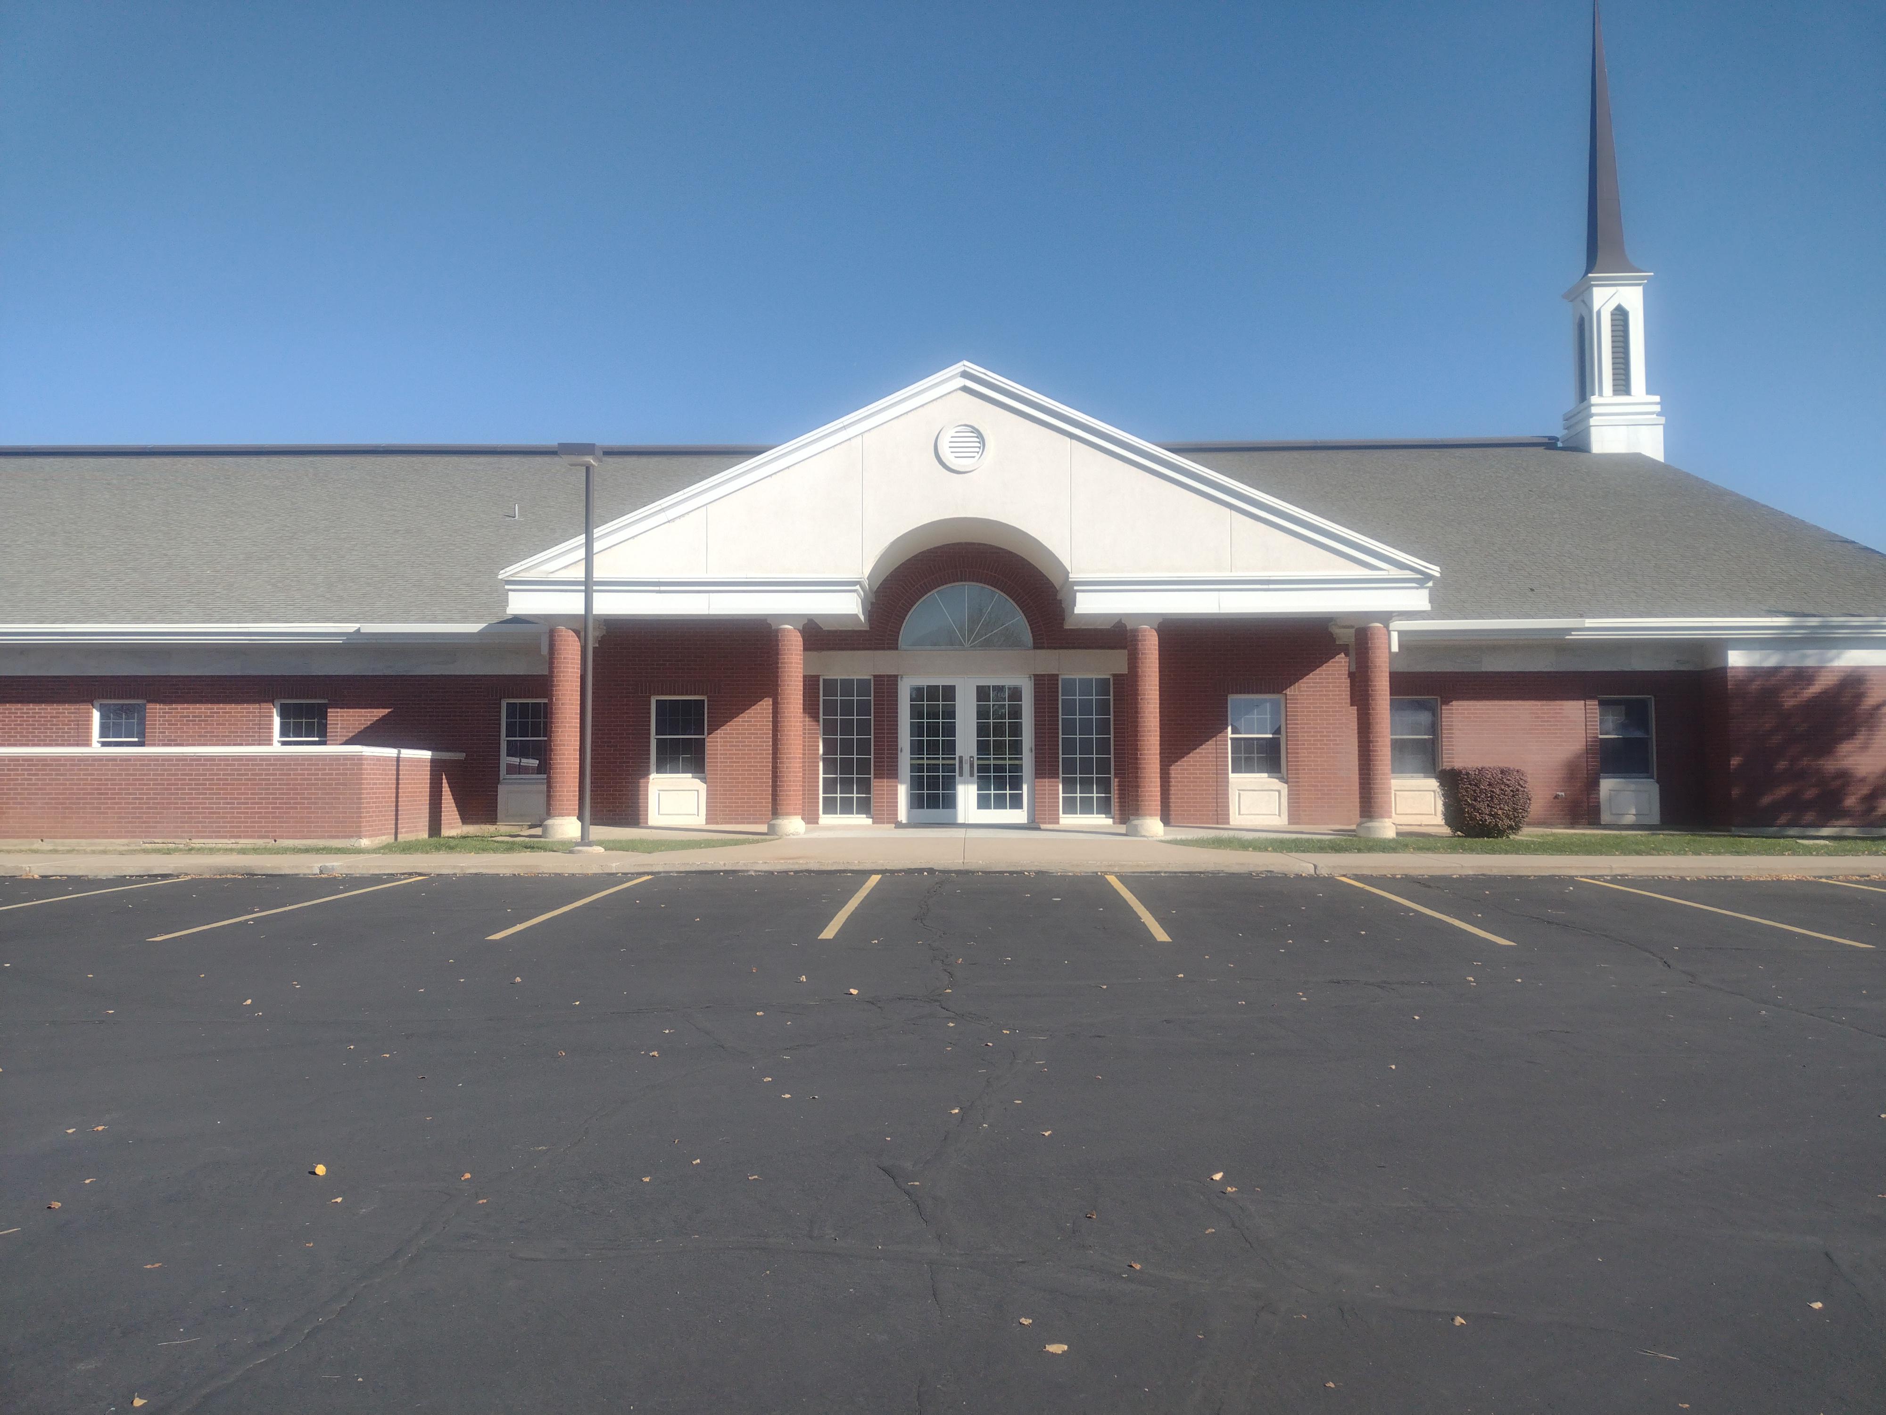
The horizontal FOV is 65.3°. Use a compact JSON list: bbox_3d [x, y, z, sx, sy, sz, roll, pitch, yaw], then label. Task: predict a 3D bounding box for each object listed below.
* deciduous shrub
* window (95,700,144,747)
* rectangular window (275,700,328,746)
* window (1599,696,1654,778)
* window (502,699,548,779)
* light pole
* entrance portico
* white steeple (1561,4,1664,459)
[{"bbox_3d":[8.279,1.445,22.466,1.320,1.079,1.260,0,-3,2],"label":"deciduous shrub"},{"bbox_3d":[-14.156,0.565,25.332,0.915,1.355,0.140,0,-3,2],"label":"window"},{"bbox_3d":[-10.984,0.554,25.237,0.915,1.367,0.140,0,-3,2],"label":"rectangular window"},{"bbox_3d":[11.399,0.509,24.566,0.915,1.368,0.140,0,-3,2],"label":"window"},{"bbox_3d":[-7.065,0.548,25.119,0.915,1.369,0.140,0,-3,2],"label":"window"},{"bbox_3d":[-4.805,-0.752,19.597,0.550,5.370,0.900,0,-3,2],"label":"light pole"},{"bbox_3d":[0.369,-1.495,23.035,13.704,6.978,3.150,0,-3,2],"label":"entrance portico"},{"bbox_3d":[17.369,-12.848,38.477,1.869,13.332,1.869,0,-3,2],"label":"white steeple"}]

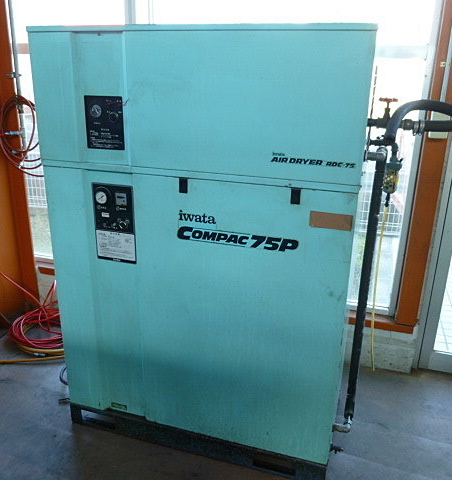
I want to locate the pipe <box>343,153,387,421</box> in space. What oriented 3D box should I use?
[{"bbox_3d":[0.512,0.229,1.722,0.036,1.083,0.036,6,20,16],"label":"pipe"}]

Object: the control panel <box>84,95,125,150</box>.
[{"bbox_3d":[-0.432,-0.423,1.672,0.152,0.186,0.020,7,20,16],"label":"control panel"}]

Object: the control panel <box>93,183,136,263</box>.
[{"bbox_3d":[-0.426,-0.064,1.796,0.171,0.310,0.020,7,20,16],"label":"control panel"}]

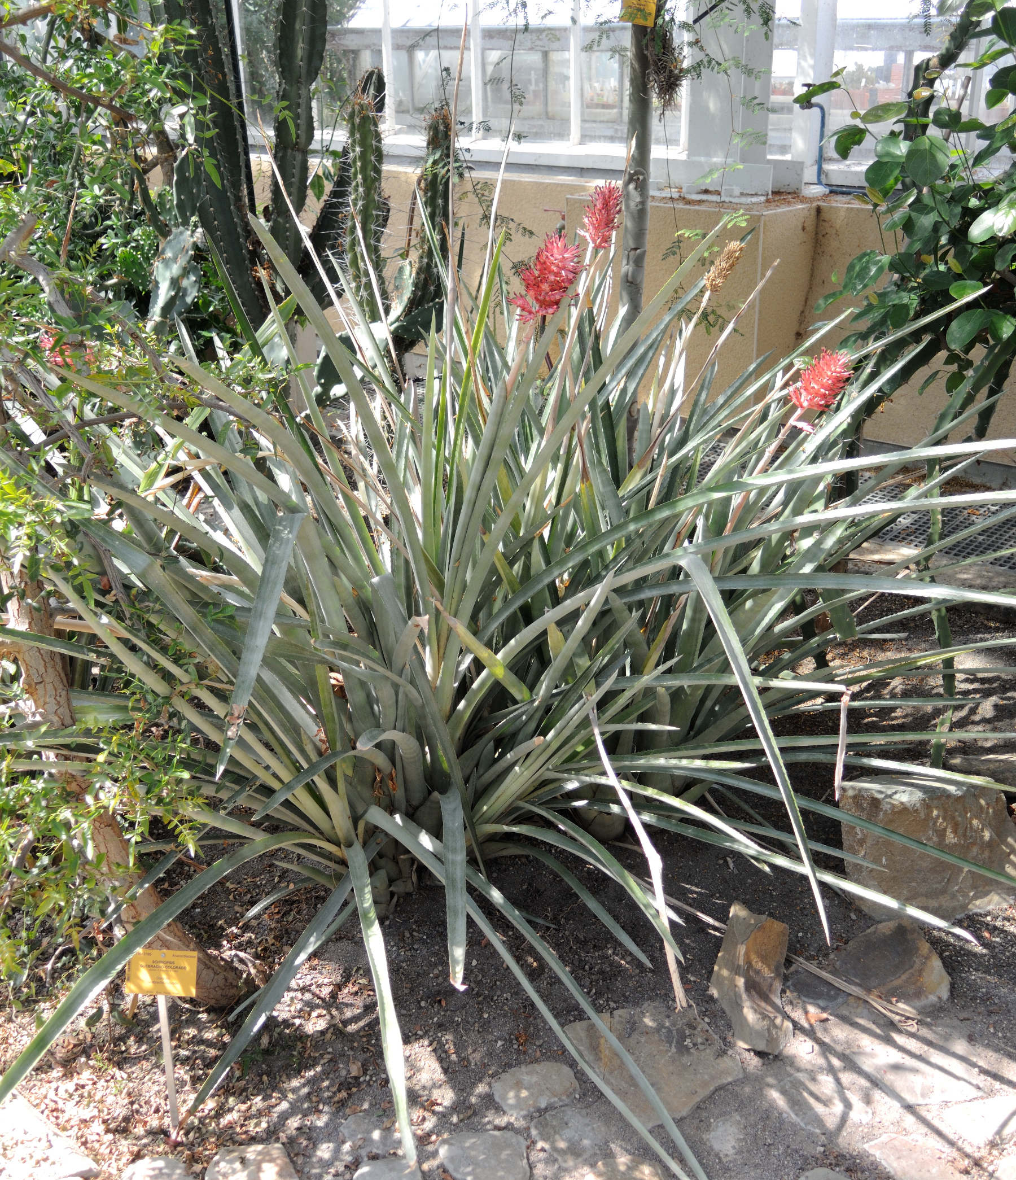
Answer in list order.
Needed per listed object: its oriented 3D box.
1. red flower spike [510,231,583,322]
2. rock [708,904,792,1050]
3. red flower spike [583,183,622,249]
[{"bbox_3d":[0.074,-0.583,2.400,0.112,0.165,0.112,12,21,-5],"label":"red flower spike"},{"bbox_3d":[0.409,0.641,2.191,0.125,0.130,0.260,2,22,6],"label":"rock"},{"bbox_3d":[0.220,-0.869,3.000,0.088,0.155,0.088,8,22,-3],"label":"red flower spike"}]

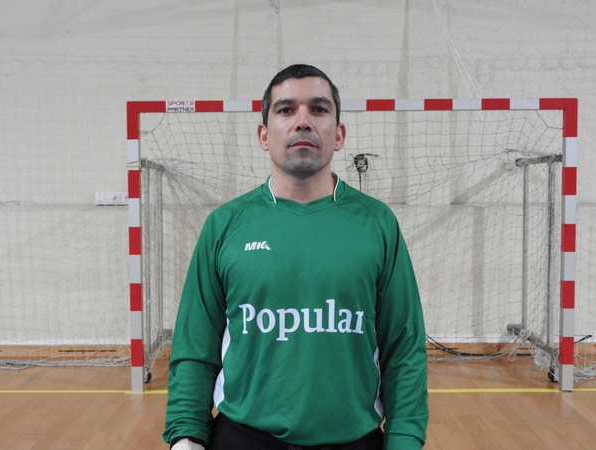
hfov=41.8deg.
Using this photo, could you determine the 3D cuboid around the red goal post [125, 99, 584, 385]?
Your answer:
[{"bbox_3d":[0.388,0.131,6.045,3.160,2.080,1.020,0,3,0],"label":"red goal post"}]

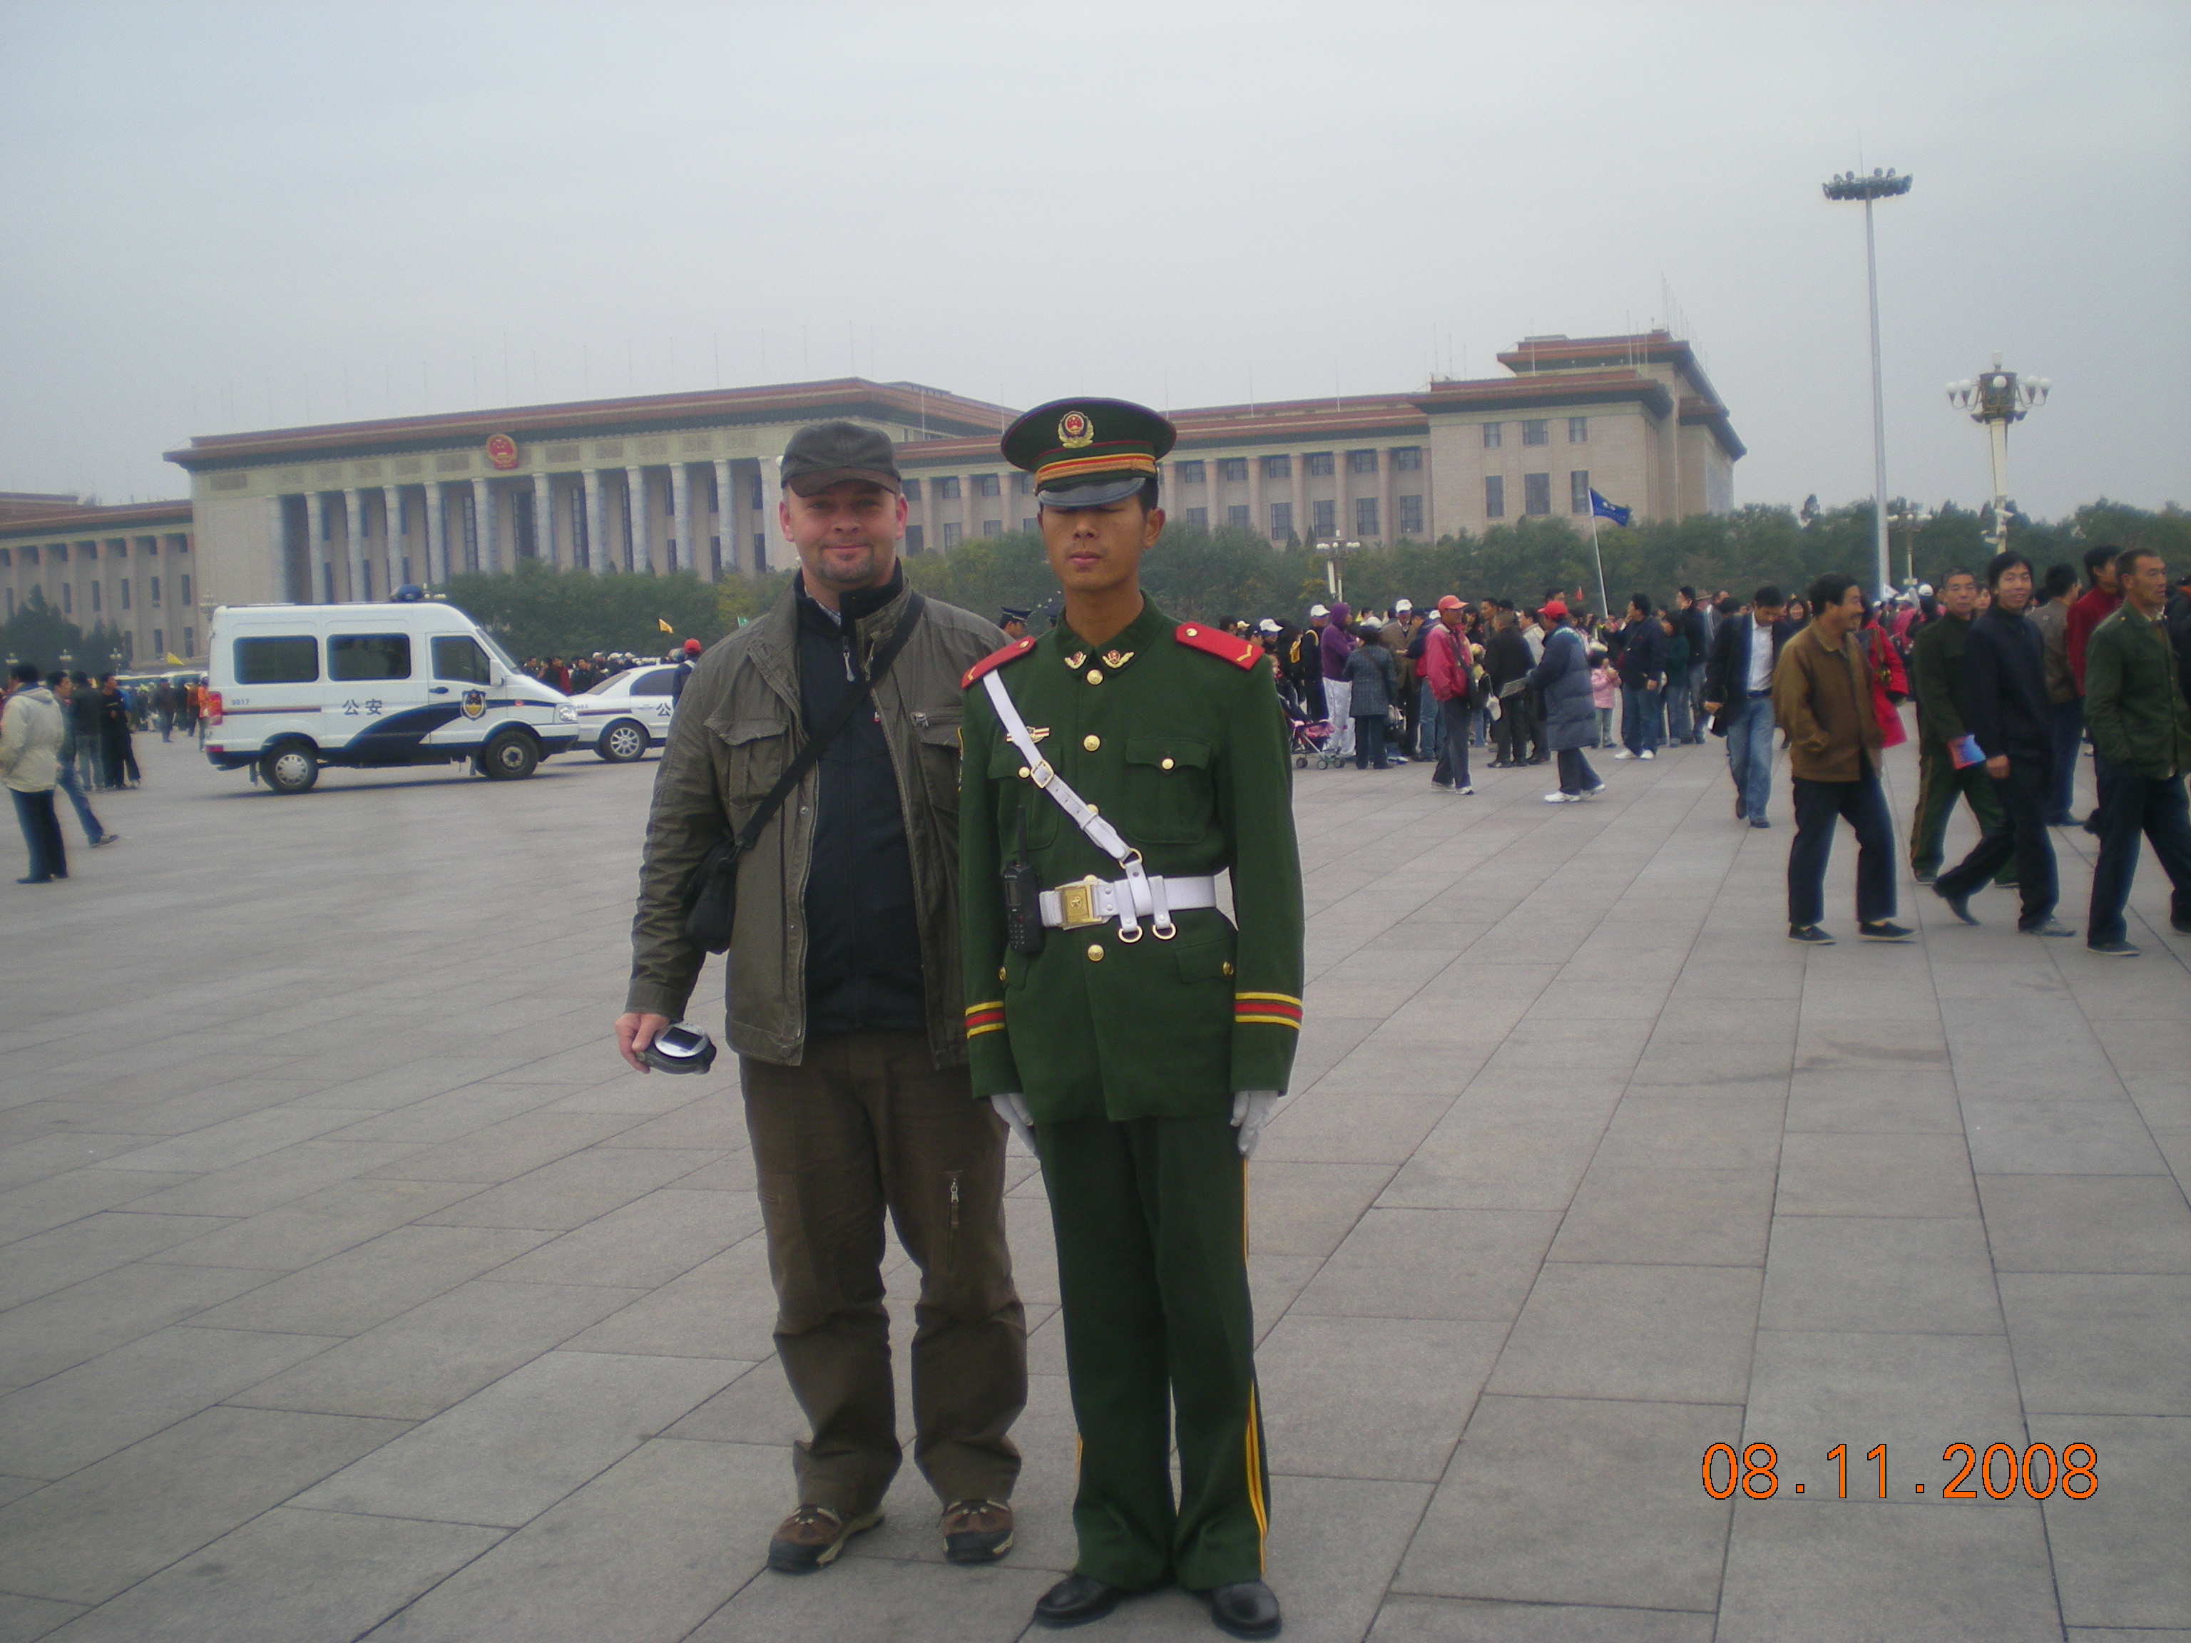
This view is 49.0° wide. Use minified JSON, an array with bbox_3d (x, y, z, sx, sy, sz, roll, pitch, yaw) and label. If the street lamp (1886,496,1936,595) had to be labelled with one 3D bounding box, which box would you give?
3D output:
[{"bbox_3d":[89.495,-28.773,263.871,5.000,12.100,5.000,-2,4,0],"label":"street lamp"}]

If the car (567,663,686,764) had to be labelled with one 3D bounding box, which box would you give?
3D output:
[{"bbox_3d":[-5.920,-1.758,36.593,4.650,1.440,1.770,-4,5,-14],"label":"car"}]

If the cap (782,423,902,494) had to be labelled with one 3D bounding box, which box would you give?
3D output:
[{"bbox_3d":[-0.401,-0.573,3.786,0.190,0.125,0.270,-3,4,-3],"label":"cap"}]

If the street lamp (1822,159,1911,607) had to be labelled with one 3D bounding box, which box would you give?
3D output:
[{"bbox_3d":[52.982,-28.733,163.456,6.000,30.500,6.000,-2,4,0],"label":"street lamp"}]

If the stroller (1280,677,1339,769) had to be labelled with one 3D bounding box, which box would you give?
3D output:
[{"bbox_3d":[2.156,-1.054,25.502,0.800,0.980,0.500,0,5,28],"label":"stroller"}]

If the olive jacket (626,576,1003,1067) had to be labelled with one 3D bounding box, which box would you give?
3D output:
[{"bbox_3d":[-0.421,-0.004,3.880,0.620,0.770,0.350,-2,4,5],"label":"olive jacket"}]

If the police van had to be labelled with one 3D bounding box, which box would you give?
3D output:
[{"bbox_3d":[-9.286,-1.718,32.116,4.750,2.400,2.000,-3,4,-12],"label":"police van"}]

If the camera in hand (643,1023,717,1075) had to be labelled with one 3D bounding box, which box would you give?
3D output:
[{"bbox_3d":[-0.656,0.362,3.807,0.105,0.045,0.065,20,44,24],"label":"camera in hand"}]

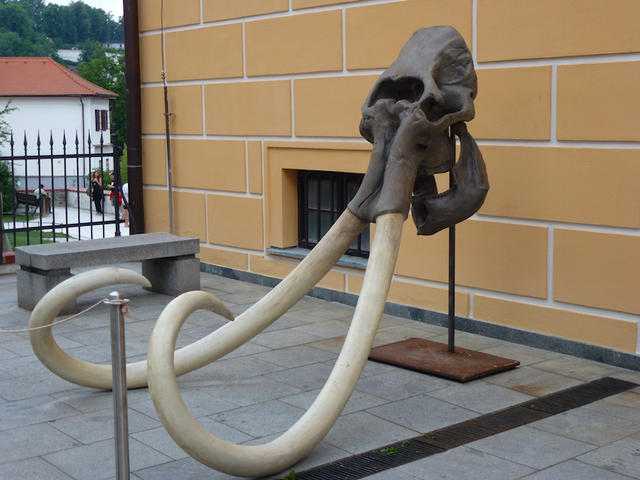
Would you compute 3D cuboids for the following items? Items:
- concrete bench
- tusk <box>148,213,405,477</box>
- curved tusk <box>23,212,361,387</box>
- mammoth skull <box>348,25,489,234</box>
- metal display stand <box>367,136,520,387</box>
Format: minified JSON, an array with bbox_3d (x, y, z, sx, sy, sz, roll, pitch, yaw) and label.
[{"bbox_3d":[-1.808,0.270,8.151,1.469,0.477,0.612,-7,10,-38],"label":"concrete bench"},{"bbox_3d":[-0.045,0.441,4.590,0.492,1.043,1.953,5,10,39],"label":"tusk"},{"bbox_3d":[-0.672,0.340,5.453,1.954,1.043,0.493,-4,8,-20],"label":"curved tusk"},{"bbox_3d":[0.593,-0.647,5.604,0.842,1.239,0.796,-7,9,-36],"label":"mammoth skull"},{"bbox_3d":[0.716,0.029,5.790,0.520,1.469,0.880,-7,10,-38],"label":"metal display stand"}]

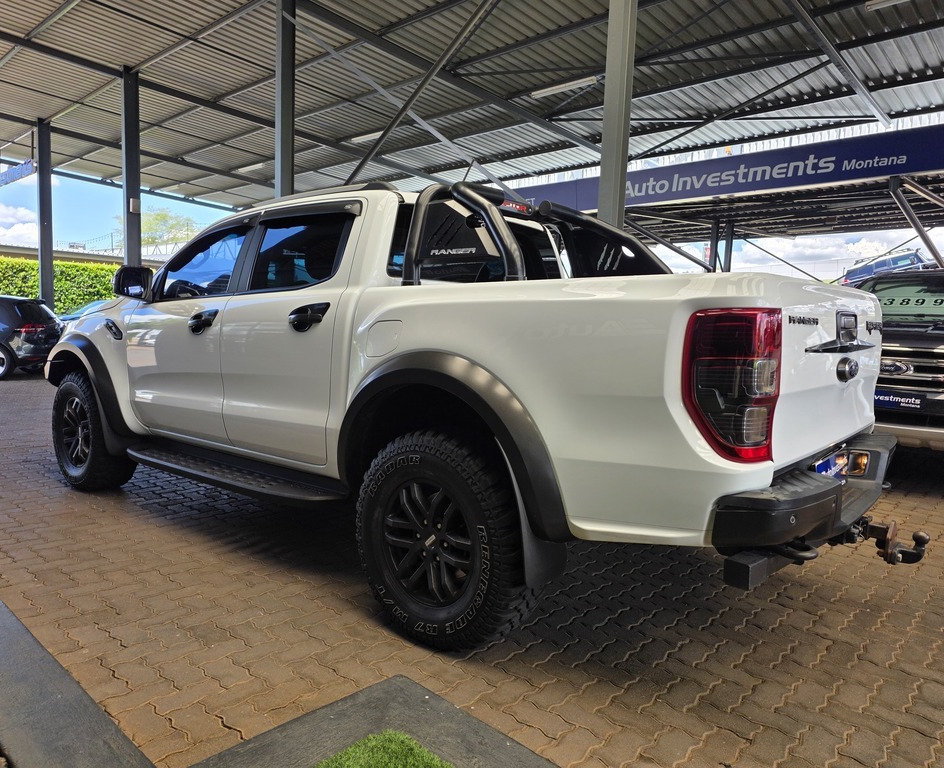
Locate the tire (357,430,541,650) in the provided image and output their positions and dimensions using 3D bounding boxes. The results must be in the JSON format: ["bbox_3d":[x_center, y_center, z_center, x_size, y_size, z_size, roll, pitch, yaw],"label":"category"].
[{"bbox_3d":[-0.096,0.583,2.618,0.792,0.792,0.270,6,6,39],"label":"tire"}]

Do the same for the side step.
[{"bbox_3d":[-1.265,0.484,3.548,1.930,0.100,0.215,6,7,39],"label":"side step"}]

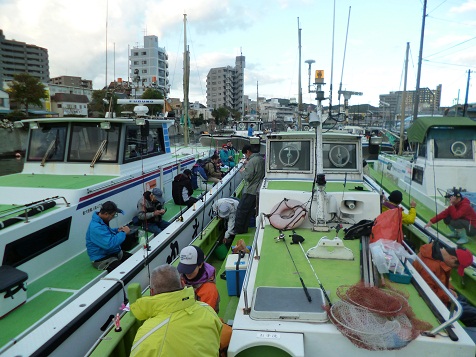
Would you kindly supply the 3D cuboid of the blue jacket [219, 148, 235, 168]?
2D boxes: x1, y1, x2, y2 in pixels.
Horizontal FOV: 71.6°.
[{"bbox_3d":[-0.411,-0.759,12.100,0.550,0.660,0.450,-8,14,-36],"label":"blue jacket"}]

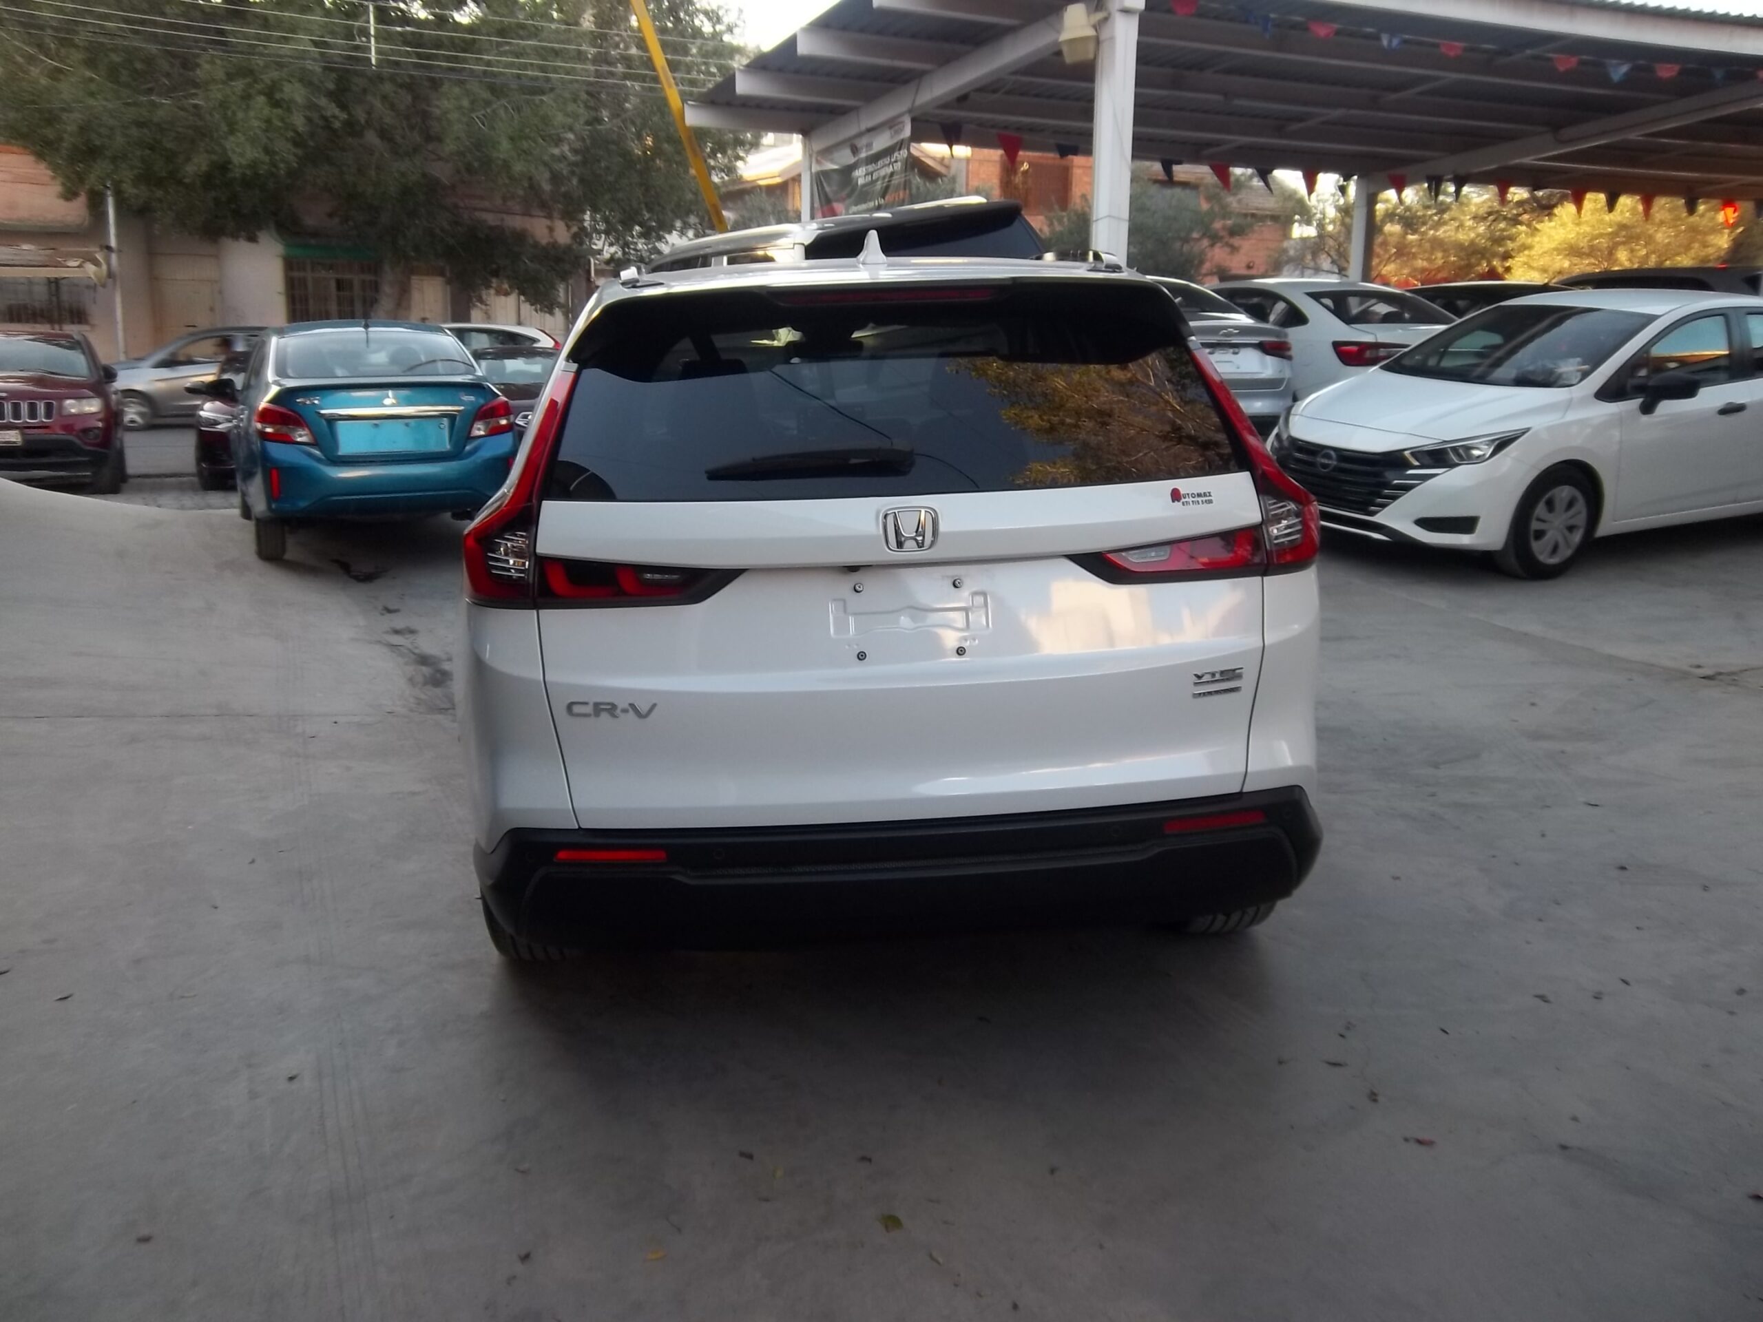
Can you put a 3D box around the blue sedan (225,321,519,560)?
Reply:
[{"bbox_3d":[-3.735,-1.654,10.169,1.690,1.510,4.280,-6,13,-25],"label":"blue sedan"}]

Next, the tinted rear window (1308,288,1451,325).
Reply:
[{"bbox_3d":[4.397,-3.113,12.607,1.250,0.120,0.680,-5,42,-19],"label":"tinted rear window"}]

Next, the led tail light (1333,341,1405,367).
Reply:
[{"bbox_3d":[4.090,-2.565,11.907,0.500,0.200,0.240,-5,14,-19],"label":"led tail light"}]

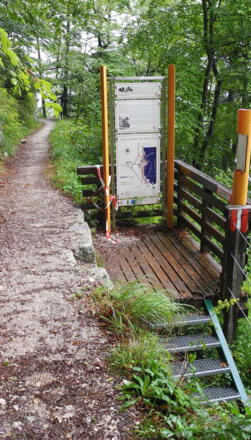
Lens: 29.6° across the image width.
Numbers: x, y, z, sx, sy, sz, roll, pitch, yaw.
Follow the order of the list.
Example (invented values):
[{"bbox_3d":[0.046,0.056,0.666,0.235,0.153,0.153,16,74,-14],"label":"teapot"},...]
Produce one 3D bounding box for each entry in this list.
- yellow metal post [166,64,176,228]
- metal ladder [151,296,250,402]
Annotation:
[{"bbox_3d":[0.664,-0.992,6.792,0.095,2.359,0.095,-5,18,-11],"label":"yellow metal post"},{"bbox_3d":[0.657,1.279,4.513,0.738,0.644,1.132,-5,18,-11],"label":"metal ladder"}]

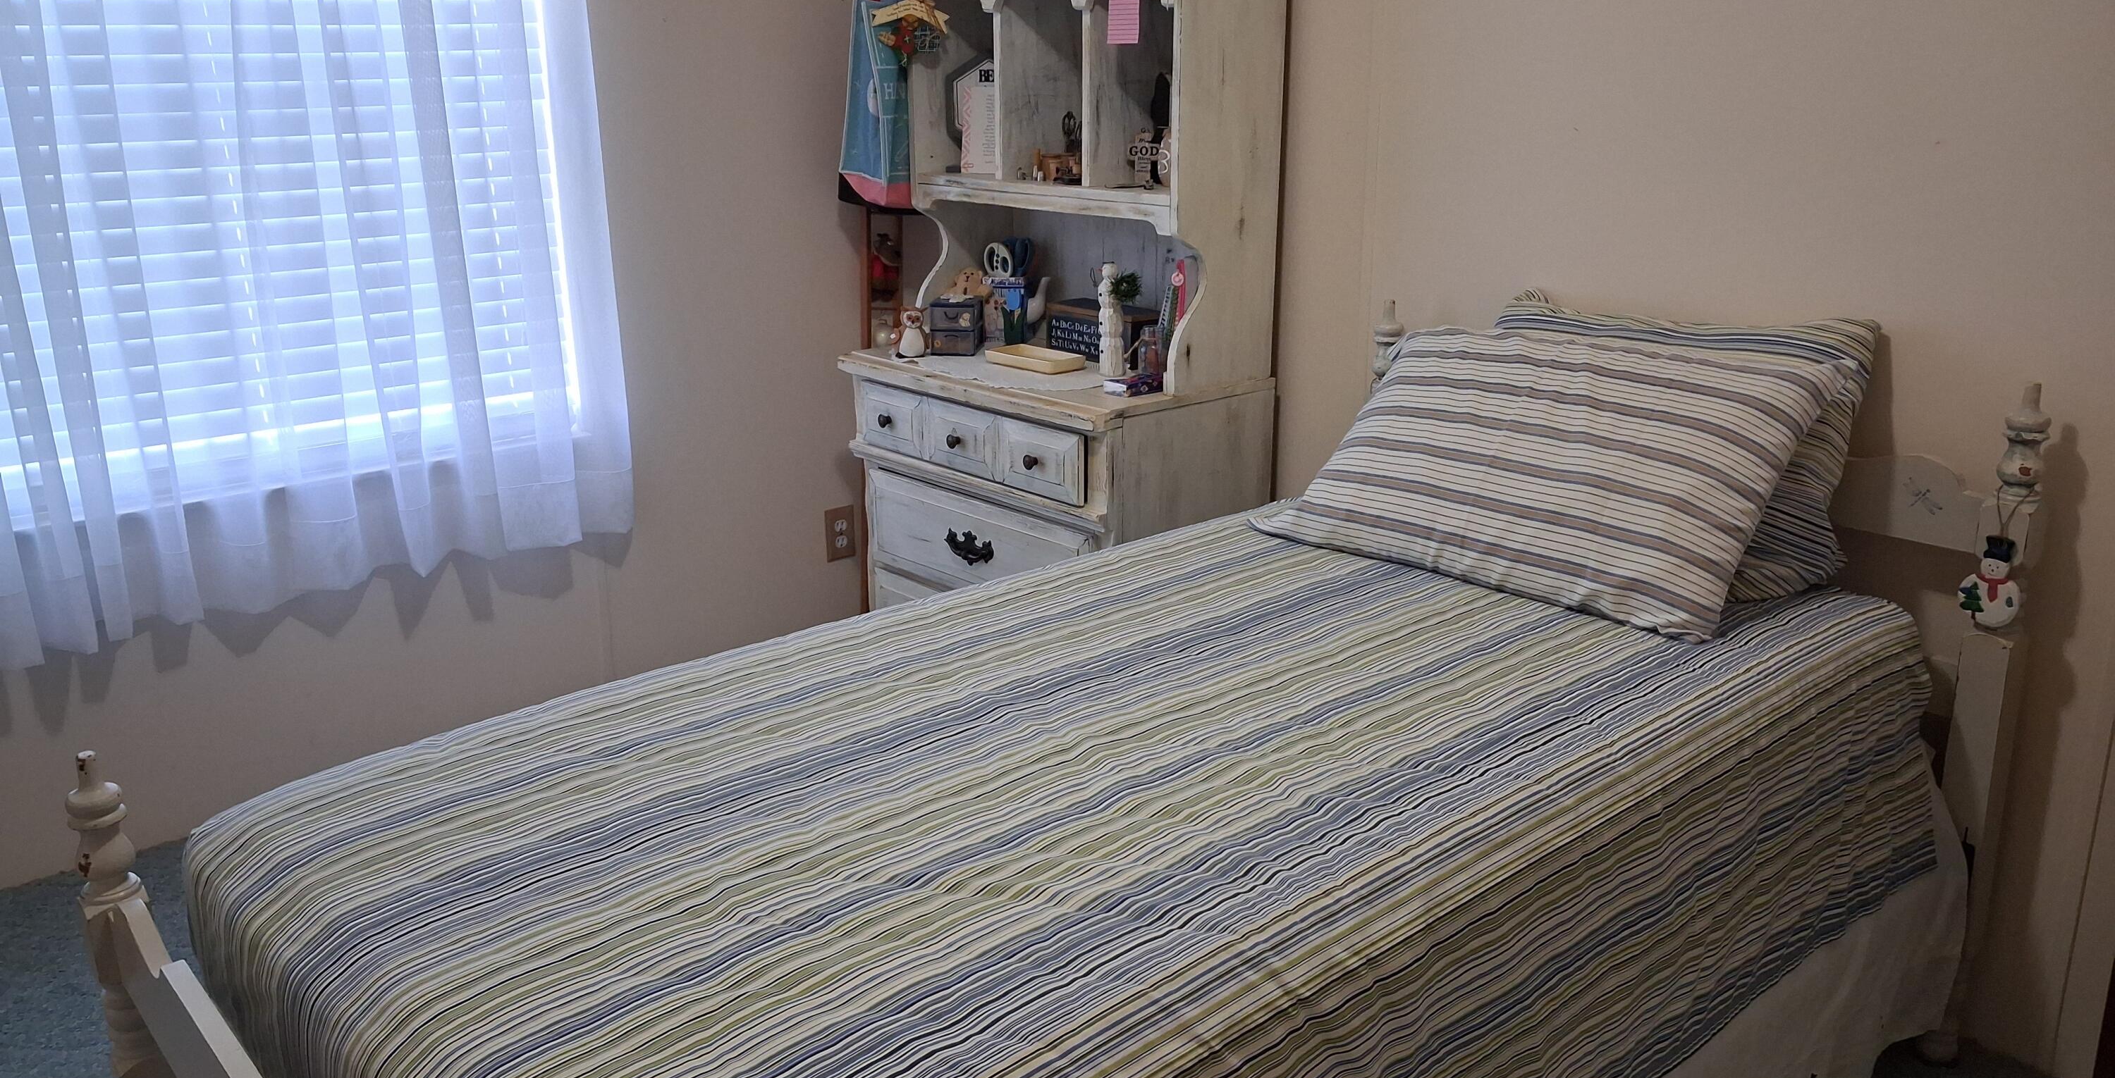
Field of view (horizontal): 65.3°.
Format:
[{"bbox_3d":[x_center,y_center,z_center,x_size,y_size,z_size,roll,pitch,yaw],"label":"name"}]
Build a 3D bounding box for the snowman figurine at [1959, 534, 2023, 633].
[{"bbox_3d":[1.176,0.054,2.072,0.017,0.119,0.073,-14,21,-38],"label":"snowman figurine"}]

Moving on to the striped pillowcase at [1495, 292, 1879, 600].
[{"bbox_3d":[0.837,-0.156,2.394,0.160,0.390,0.630,12,4,-43],"label":"striped pillowcase"}]

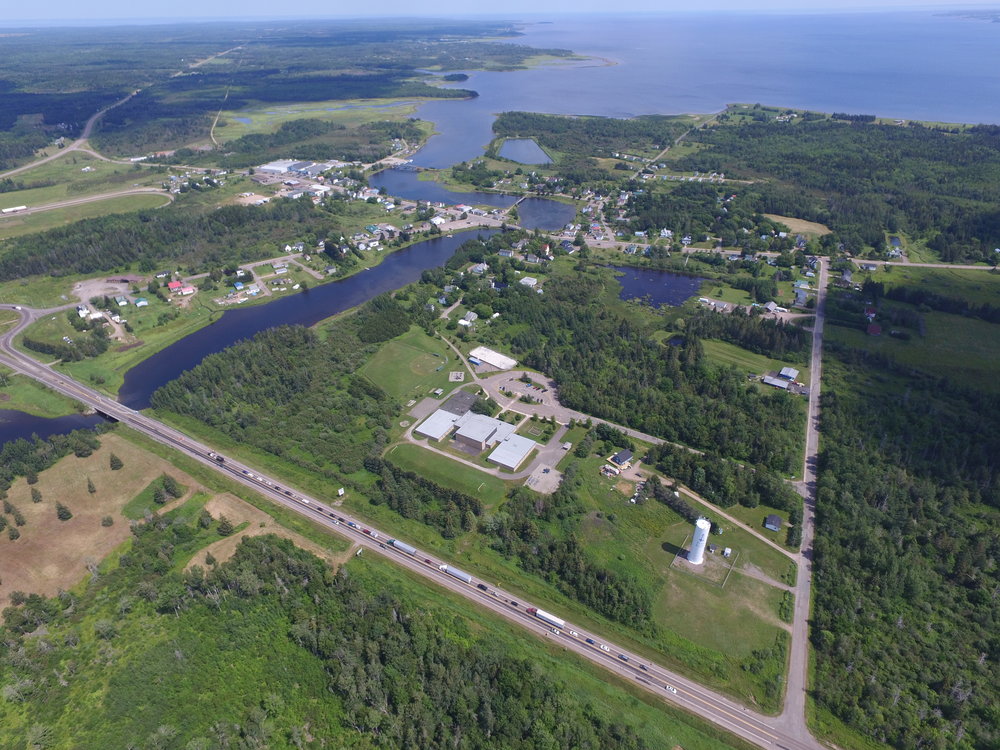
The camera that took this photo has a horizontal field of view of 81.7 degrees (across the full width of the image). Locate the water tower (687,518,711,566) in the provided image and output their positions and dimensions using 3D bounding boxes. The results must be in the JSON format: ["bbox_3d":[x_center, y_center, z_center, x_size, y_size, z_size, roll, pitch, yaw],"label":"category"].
[{"bbox_3d":[119.510,100.060,345.580,8.910,28.500,8.910,-1,33,0],"label":"water tower"}]

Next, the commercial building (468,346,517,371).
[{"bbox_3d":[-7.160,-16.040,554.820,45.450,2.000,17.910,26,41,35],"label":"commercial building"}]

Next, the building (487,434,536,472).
[{"bbox_3d":[9.680,58.080,436.620,22.020,3.900,34.060,17,37,26],"label":"building"}]

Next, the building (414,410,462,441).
[{"bbox_3d":[-48.620,40.300,466.030,22.250,3.600,32.760,17,37,26],"label":"building"}]

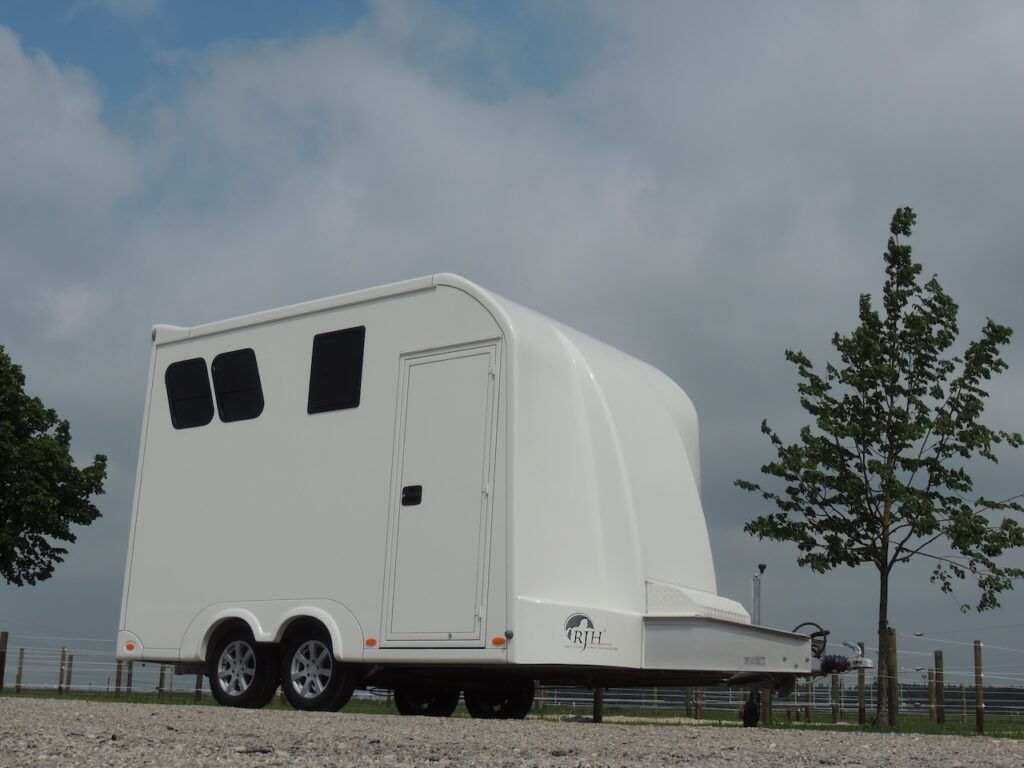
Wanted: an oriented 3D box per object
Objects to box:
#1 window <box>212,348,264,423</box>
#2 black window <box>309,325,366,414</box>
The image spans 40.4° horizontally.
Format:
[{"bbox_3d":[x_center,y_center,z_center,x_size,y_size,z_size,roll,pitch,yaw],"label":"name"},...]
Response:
[{"bbox_3d":[-2.185,0.010,11.053,0.695,0.594,0.050,-8,-18,38],"label":"window"},{"bbox_3d":[-1.309,-0.103,10.361,0.550,0.625,0.050,-8,-18,38],"label":"black window"}]

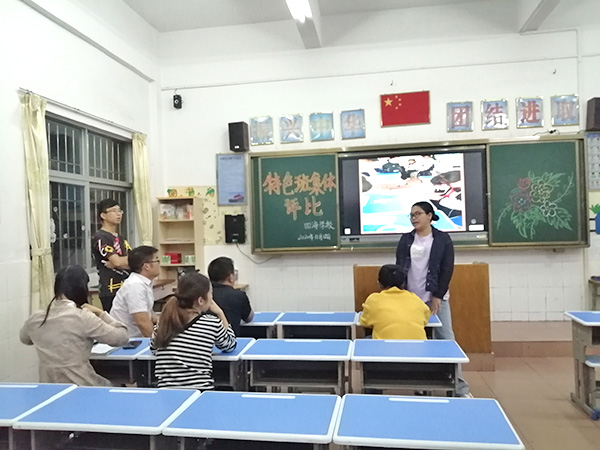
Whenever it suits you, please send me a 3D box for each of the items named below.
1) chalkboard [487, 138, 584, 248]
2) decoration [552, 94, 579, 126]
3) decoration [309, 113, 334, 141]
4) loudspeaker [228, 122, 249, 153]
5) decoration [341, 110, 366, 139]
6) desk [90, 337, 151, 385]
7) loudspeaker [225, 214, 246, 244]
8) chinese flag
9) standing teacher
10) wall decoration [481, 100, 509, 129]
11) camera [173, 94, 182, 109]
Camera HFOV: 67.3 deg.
[{"bbox_3d":[2.782,-0.370,5.315,1.050,1.225,0.060,-2,0,9],"label":"chalkboard"},{"bbox_3d":[3.123,-1.345,5.307,0.300,0.355,0.030,-2,0,9],"label":"decoration"},{"bbox_3d":[0.285,-1.253,5.753,0.293,0.354,0.030,-2,0,8],"label":"decoration"},{"bbox_3d":[-0.776,-1.103,5.753,0.200,0.360,0.210,-2,0,9],"label":"loudspeaker"},{"bbox_3d":[0.683,-1.279,5.756,0.295,0.363,0.020,-2,0,9],"label":"decoration"},{"bbox_3d":[-1.198,1.109,2.797,0.600,0.710,0.385,-2,0,9],"label":"desk"},{"bbox_3d":[-0.844,0.053,5.961,0.255,0.373,0.090,-2,0,9],"label":"loudspeaker"},{"bbox_3d":[1.316,-1.436,5.606,0.599,0.409,0.030,-2,0,8],"label":"chinese flag"},{"bbox_3d":[1.076,0.586,3.634,0.520,1.556,0.350,-2,0,35],"label":"standing teacher"},{"bbox_3d":[2.371,-1.335,5.488,0.294,0.356,0.020,-2,0,9],"label":"wall decoration"},{"bbox_3d":[-1.625,-1.638,5.999,0.090,0.170,0.080,-2,0,9],"label":"camera"}]

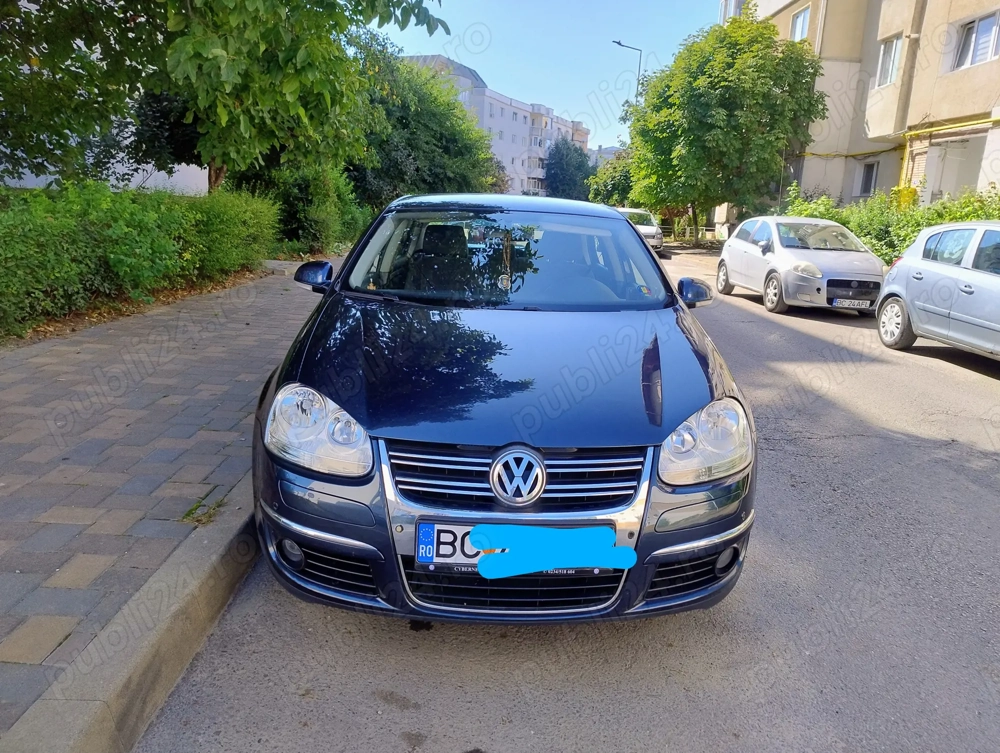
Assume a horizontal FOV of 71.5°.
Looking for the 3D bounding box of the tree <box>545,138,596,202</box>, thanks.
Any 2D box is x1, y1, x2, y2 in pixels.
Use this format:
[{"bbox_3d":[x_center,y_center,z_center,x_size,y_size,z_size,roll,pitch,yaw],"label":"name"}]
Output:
[{"bbox_3d":[6.567,-18.208,65.509,5.000,8.420,5.000,2,13,0],"label":"tree"}]

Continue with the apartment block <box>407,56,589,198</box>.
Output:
[{"bbox_3d":[0.506,-32.590,103.223,13.000,18.500,40.800,8,15,23],"label":"apartment block"}]

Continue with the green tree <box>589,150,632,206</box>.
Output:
[{"bbox_3d":[5.976,-9.492,36.748,3.400,4.710,3.400,2,13,0],"label":"green tree"}]

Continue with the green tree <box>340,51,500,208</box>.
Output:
[{"bbox_3d":[-2.802,-7.344,22.951,5.800,6.230,5.800,2,13,0],"label":"green tree"}]

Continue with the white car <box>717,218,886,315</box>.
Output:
[{"bbox_3d":[5.090,-1.956,11.847,1.720,1.490,4.030,2,13,0],"label":"white car"}]

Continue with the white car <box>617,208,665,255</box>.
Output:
[{"bbox_3d":[4.410,-5.034,24.562,1.800,1.550,4.400,2,13,0],"label":"white car"}]

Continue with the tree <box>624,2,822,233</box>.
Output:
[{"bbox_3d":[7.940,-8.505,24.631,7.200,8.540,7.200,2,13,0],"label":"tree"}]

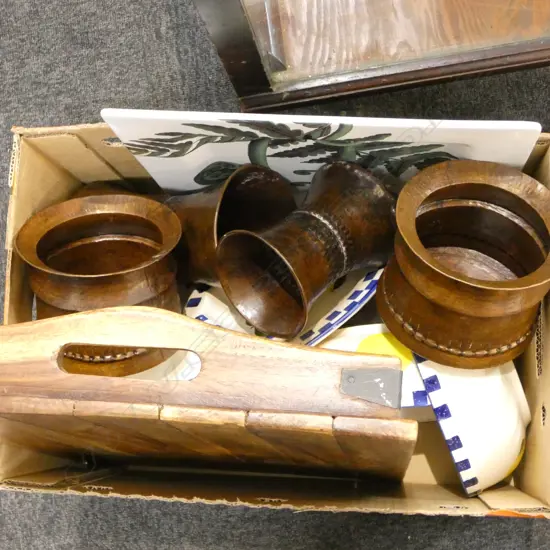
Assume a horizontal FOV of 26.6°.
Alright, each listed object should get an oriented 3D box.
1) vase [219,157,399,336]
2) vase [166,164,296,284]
[{"bbox_3d":[0.034,-0.026,1.108,0.138,0.118,0.118,-37,90,-33],"label":"vase"},{"bbox_3d":[-0.077,-0.036,1.133,0.146,0.123,0.123,-5,90,36],"label":"vase"}]

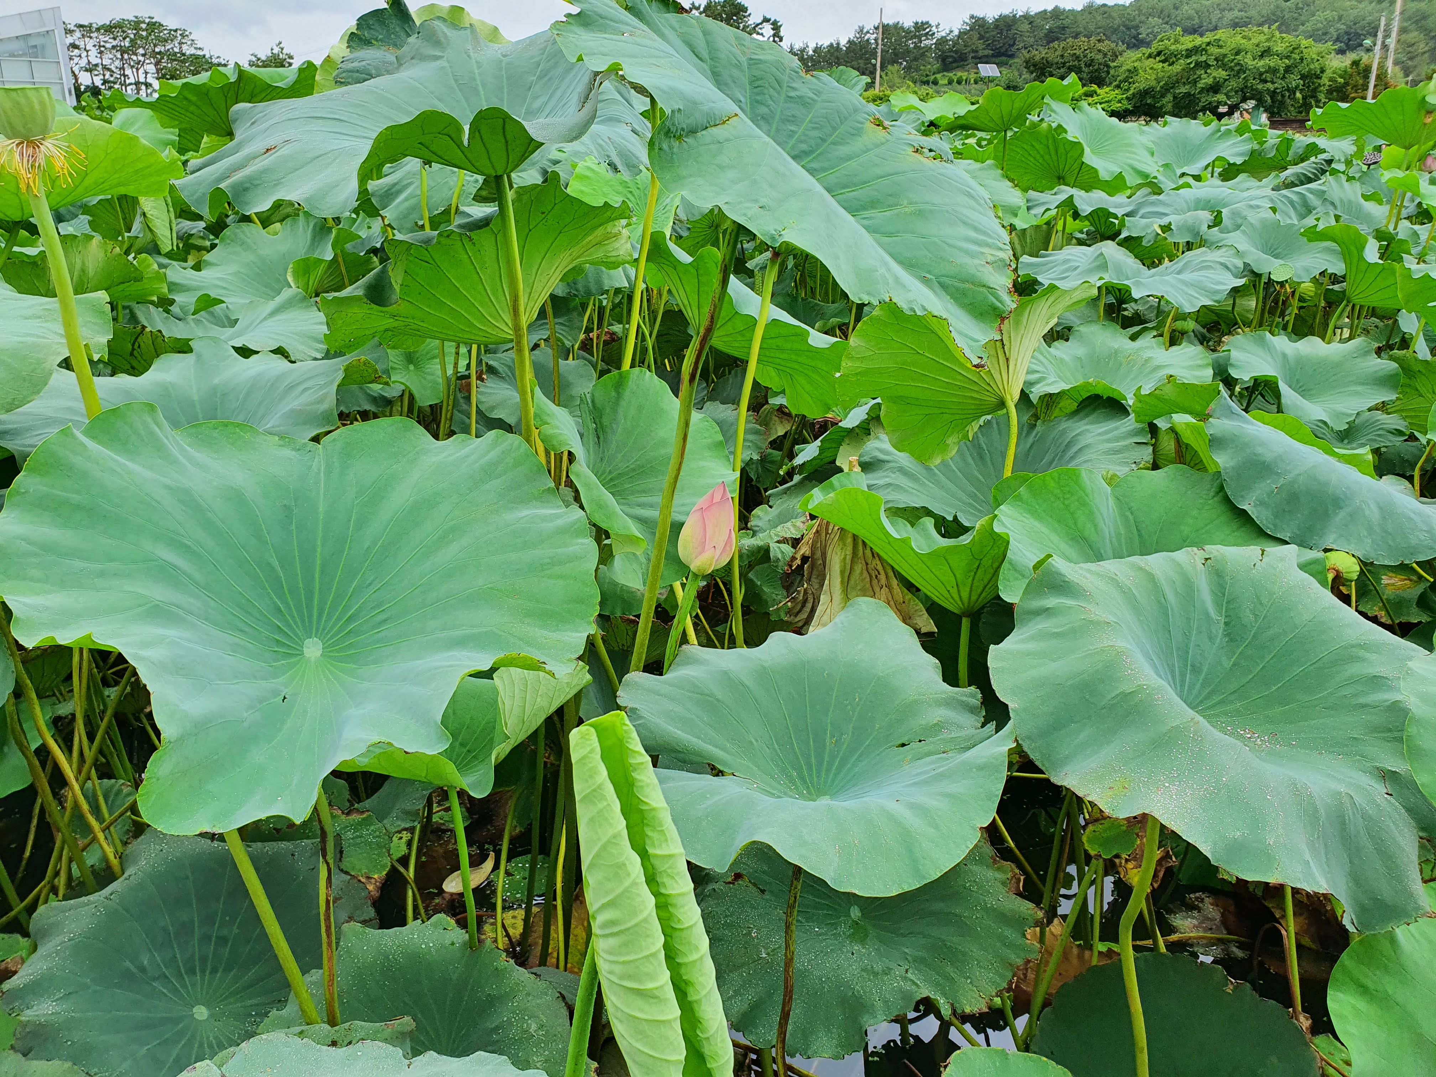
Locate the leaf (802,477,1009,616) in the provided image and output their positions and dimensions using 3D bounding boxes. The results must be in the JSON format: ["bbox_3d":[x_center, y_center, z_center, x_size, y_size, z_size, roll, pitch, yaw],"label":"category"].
[{"bbox_3d":[0.299,0.010,1.650,0.360,0.200,0.340,-5,15,2],"label":"leaf"}]

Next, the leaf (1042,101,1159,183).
[{"bbox_3d":[1.492,-1.527,4.300,0.497,0.134,0.472,33,54,5],"label":"leaf"}]

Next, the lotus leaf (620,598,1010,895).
[{"bbox_3d":[0.112,0.277,1.300,0.450,0.144,0.450,2,36,6],"label":"lotus leaf"}]

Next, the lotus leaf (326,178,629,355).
[{"bbox_3d":[-0.377,-0.427,1.850,0.530,0.223,0.451,-16,2,-7],"label":"lotus leaf"}]

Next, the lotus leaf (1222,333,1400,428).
[{"bbox_3d":[1.579,-0.413,2.900,0.440,0.170,0.450,0,30,0],"label":"lotus leaf"}]

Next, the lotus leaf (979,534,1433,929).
[{"bbox_3d":[0.567,0.228,1.300,0.495,0.200,0.500,9,42,-3],"label":"lotus leaf"}]

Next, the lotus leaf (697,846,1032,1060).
[{"bbox_3d":[0.198,0.512,1.480,0.455,0.100,0.450,0,23,0],"label":"lotus leaf"}]

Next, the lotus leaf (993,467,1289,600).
[{"bbox_3d":[0.682,0.049,1.750,0.466,0.126,0.443,9,33,22],"label":"lotus leaf"}]

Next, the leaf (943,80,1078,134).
[{"bbox_3d":[1.199,-1.726,4.400,0.527,0.158,0.501,-6,9,17],"label":"leaf"}]

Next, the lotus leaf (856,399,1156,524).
[{"bbox_3d":[0.510,-0.114,1.950,0.510,0.138,0.485,6,24,15],"label":"lotus leaf"}]

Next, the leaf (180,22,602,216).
[{"bbox_3d":[-0.407,-0.542,1.400,0.530,0.210,0.460,-8,20,3],"label":"leaf"}]

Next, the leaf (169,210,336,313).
[{"bbox_3d":[-1.153,-0.666,2.700,0.400,0.180,0.420,0,32,0],"label":"leaf"}]

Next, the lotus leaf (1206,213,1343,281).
[{"bbox_3d":[2.059,-1.079,4.000,0.490,0.190,0.490,0,29,0],"label":"lotus leaf"}]

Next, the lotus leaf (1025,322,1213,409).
[{"bbox_3d":[0.990,-0.405,2.700,0.440,0.132,0.418,8,30,19],"label":"lotus leaf"}]

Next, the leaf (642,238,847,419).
[{"bbox_3d":[0.046,-0.397,1.950,0.380,0.250,0.380,11,8,-4],"label":"leaf"}]

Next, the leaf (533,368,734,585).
[{"bbox_3d":[-0.129,-0.083,1.650,0.320,0.160,0.360,0,63,0],"label":"leaf"}]

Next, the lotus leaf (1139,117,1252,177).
[{"bbox_3d":[2.055,-1.672,4.700,0.474,0.152,0.450,9,40,21],"label":"lotus leaf"}]

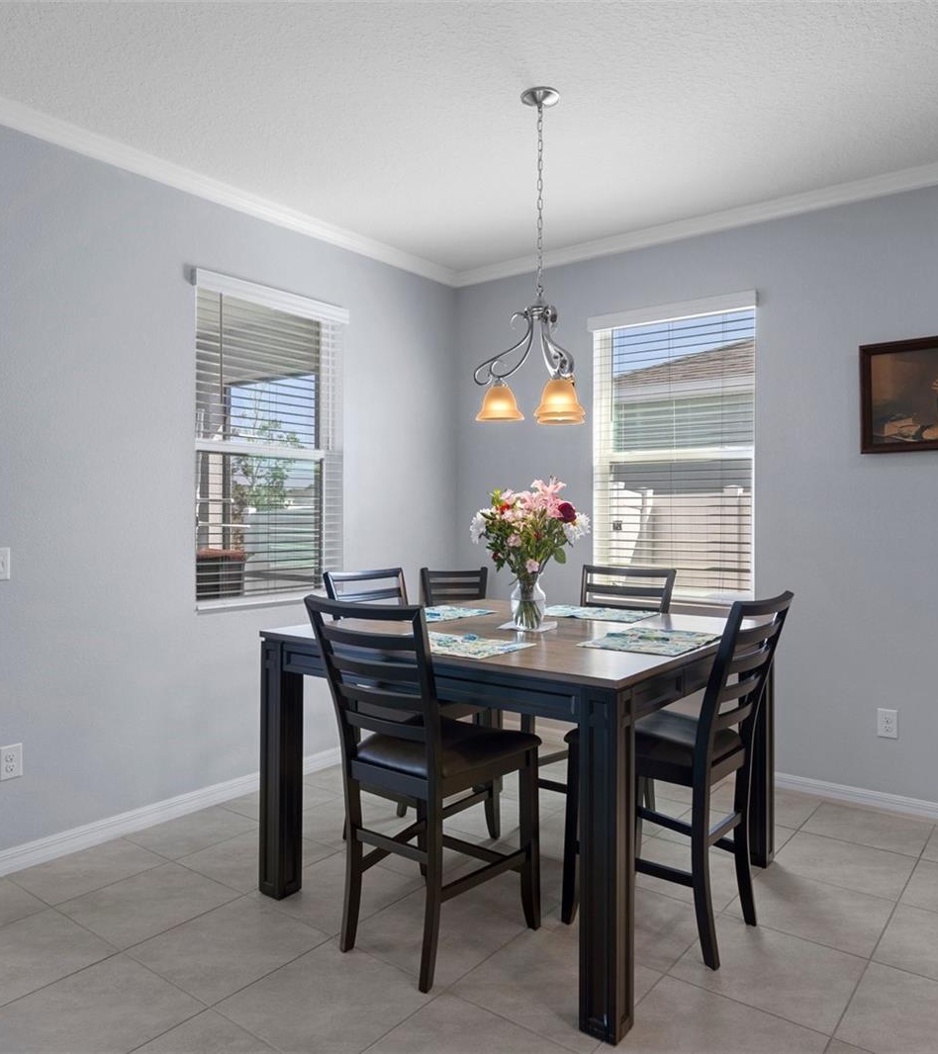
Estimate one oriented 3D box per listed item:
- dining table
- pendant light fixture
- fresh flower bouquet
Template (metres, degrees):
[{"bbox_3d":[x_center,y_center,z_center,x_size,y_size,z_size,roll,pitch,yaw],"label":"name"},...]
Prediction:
[{"bbox_3d":[0.231,0.836,2.824,1.370,0.915,1.360,1,1,36],"label":"dining table"},{"bbox_3d":[0.217,-0.957,2.692,0.410,1.175,0.430,0,1,5],"label":"pendant light fixture"},{"bbox_3d":[0.231,0.099,2.792,0.440,0.560,0.410,0,1,5],"label":"fresh flower bouquet"}]

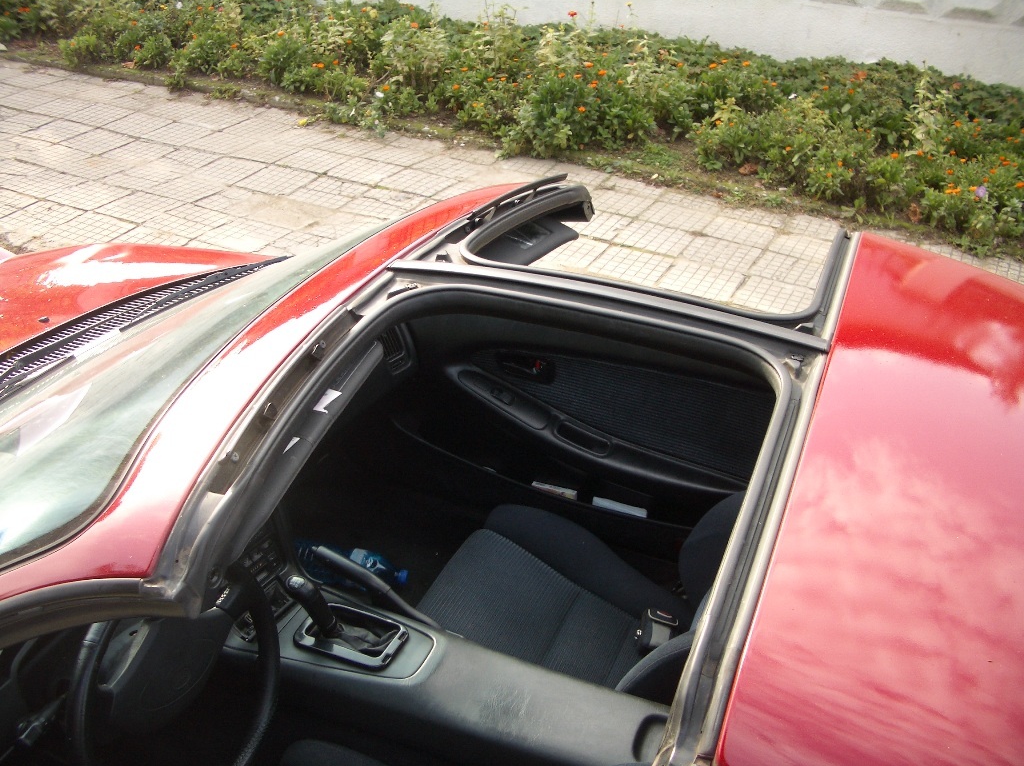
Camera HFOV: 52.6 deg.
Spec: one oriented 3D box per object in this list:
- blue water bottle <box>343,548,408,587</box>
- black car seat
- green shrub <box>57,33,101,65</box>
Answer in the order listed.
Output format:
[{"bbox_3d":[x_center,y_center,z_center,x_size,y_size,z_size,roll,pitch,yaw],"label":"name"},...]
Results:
[{"bbox_3d":[-0.378,0.404,2.311,0.300,0.088,0.088,9,32,12],"label":"blue water bottle"},{"bbox_3d":[0.277,0.321,1.785,0.840,0.840,0.520,12,32,16],"label":"black car seat"},{"bbox_3d":[-2.807,-2.171,6.721,0.280,0.190,0.260,-10,33,-19],"label":"green shrub"}]

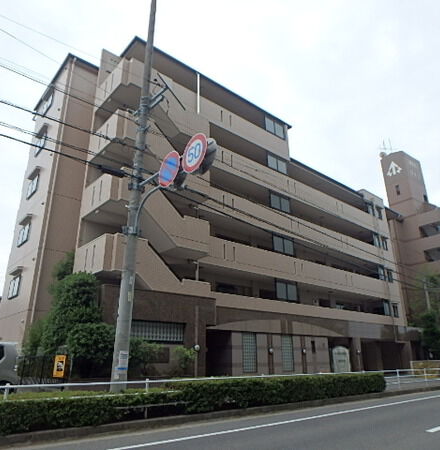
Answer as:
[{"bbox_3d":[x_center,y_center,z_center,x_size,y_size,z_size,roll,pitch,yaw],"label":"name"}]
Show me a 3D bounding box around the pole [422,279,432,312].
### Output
[{"bbox_3d":[18.802,8.873,32.169,0.280,7.820,0.280,16,-25,-38],"label":"pole"}]

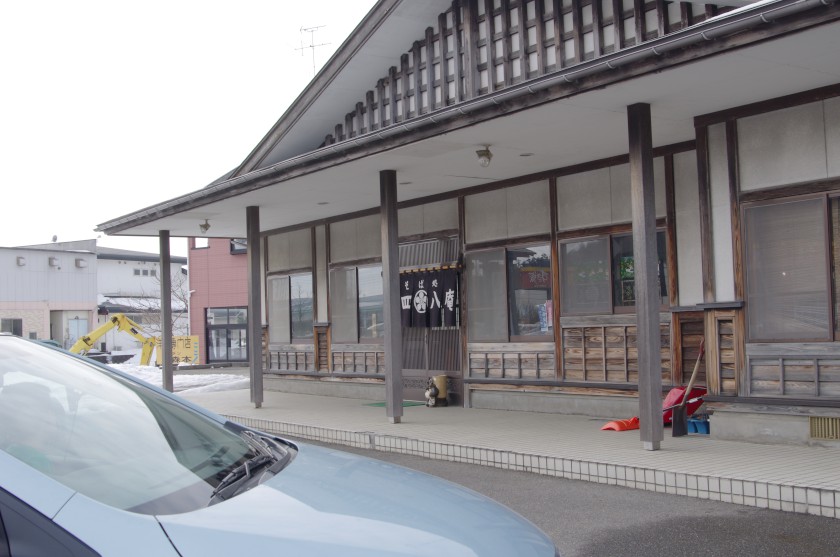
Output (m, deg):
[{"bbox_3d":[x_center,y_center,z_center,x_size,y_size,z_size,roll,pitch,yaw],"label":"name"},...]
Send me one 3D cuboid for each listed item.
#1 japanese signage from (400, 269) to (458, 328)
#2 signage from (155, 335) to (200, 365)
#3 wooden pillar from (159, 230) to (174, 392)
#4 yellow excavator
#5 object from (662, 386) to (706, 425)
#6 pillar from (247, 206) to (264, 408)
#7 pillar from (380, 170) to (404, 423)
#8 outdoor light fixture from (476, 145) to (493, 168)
[{"bbox_3d":[0.098,0.293,14.385,0.060,0.900,1.460,1,-4,-36],"label":"japanese signage"},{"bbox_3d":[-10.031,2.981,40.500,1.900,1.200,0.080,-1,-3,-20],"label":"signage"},{"bbox_3d":[-4.668,0.657,18.023,0.146,3.069,0.146,1,-4,-36],"label":"wooden pillar"},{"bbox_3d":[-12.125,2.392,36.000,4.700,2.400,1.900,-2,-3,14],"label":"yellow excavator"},{"bbox_3d":[2.676,1.305,10.050,0.330,0.370,0.420,1,-4,-36],"label":"object"},{"bbox_3d":[-2.525,0.437,15.016,0.146,3.069,0.146,1,-4,-36],"label":"pillar"},{"bbox_3d":[-0.345,0.213,11.968,0.146,3.069,0.146,1,-4,-36],"label":"pillar"},{"bbox_3d":[0.691,-1.296,10.474,0.135,0.220,0.125,1,-4,-36],"label":"outdoor light fixture"}]

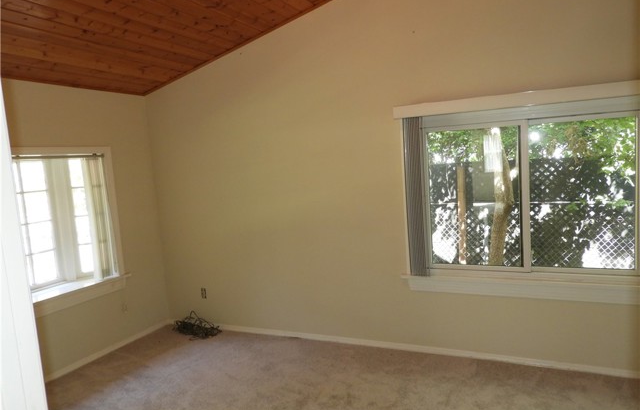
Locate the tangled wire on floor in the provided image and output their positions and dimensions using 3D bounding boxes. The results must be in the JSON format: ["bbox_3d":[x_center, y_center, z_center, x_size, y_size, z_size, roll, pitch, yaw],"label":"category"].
[{"bbox_3d":[-1.195,1.156,4.234,0.450,0.140,0.220,1,8,39],"label":"tangled wire on floor"}]

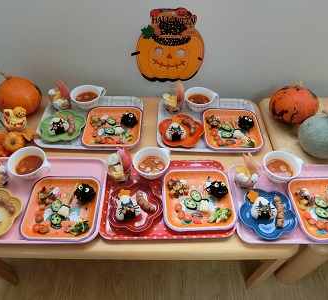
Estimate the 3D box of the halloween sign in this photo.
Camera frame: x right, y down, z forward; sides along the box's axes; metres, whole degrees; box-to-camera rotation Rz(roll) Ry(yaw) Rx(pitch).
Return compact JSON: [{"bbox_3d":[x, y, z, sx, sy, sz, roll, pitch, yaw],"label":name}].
[{"bbox_3d":[0.018,-0.365,1.041,0.265,0.283,0.012,1,49,-1],"label":"halloween sign"}]

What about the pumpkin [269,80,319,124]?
[{"bbox_3d":[0.451,-0.167,0.992,0.162,0.130,0.162,1,50,0],"label":"pumpkin"}]

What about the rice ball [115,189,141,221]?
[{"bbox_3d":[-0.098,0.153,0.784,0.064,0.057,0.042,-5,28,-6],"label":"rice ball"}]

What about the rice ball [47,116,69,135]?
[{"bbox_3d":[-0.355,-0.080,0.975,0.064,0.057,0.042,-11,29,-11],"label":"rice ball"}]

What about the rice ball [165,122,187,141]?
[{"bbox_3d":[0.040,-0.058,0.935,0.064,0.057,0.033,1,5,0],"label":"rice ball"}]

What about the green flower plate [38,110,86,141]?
[{"bbox_3d":[-0.347,-0.076,1.009,0.156,0.026,0.156,1,49,-1],"label":"green flower plate"}]

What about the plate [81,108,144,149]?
[{"bbox_3d":[-0.178,-0.080,1.019,0.199,0.020,0.199,1,49,-1],"label":"plate"}]

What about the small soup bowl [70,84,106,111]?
[{"bbox_3d":[-0.265,-0.183,1.037,0.122,0.055,0.102,-9,51,-8],"label":"small soup bowl"}]

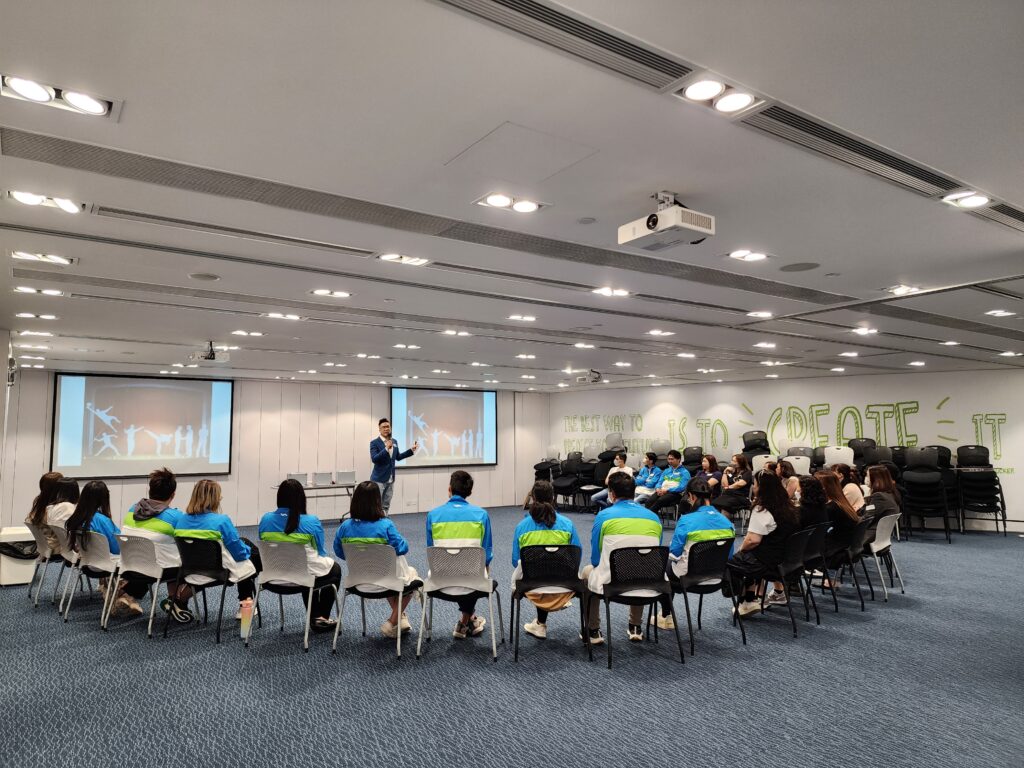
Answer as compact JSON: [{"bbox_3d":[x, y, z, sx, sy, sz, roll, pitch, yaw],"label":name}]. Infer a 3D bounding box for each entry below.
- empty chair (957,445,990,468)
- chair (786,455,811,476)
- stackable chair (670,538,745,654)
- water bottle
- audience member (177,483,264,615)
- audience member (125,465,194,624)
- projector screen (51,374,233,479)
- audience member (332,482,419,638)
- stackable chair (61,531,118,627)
[{"bbox_3d":[7.157,1.356,10.537,0.530,0.790,0.520,-3,-6,35],"label":"empty chair"},{"bbox_3d":[4.545,1.560,10.865,0.530,0.790,0.520,-3,-5,29],"label":"chair"},{"bbox_3d":[1.409,1.560,5.177,0.550,0.790,0.520,2,-5,-31],"label":"stackable chair"},{"bbox_3d":[-2.088,1.850,5.360,0.090,0.295,0.090,0,-5,0],"label":"water bottle"},{"bbox_3d":[-2.345,1.409,5.717,0.520,1.230,0.680,-2,-5,21],"label":"audience member"},{"bbox_3d":[-3.030,1.388,5.844,0.530,1.310,0.760,-3,-5,25],"label":"audience member"},{"bbox_3d":[-6.247,0.736,11.671,2.720,1.700,0.070,3,-6,-35],"label":"projector screen"},{"bbox_3d":[-0.949,1.371,5.328,0.540,1.230,0.680,-1,-5,14],"label":"audience member"},{"bbox_3d":[-3.544,1.665,5.992,0.550,0.790,0.520,-3,-5,27],"label":"stackable chair"}]

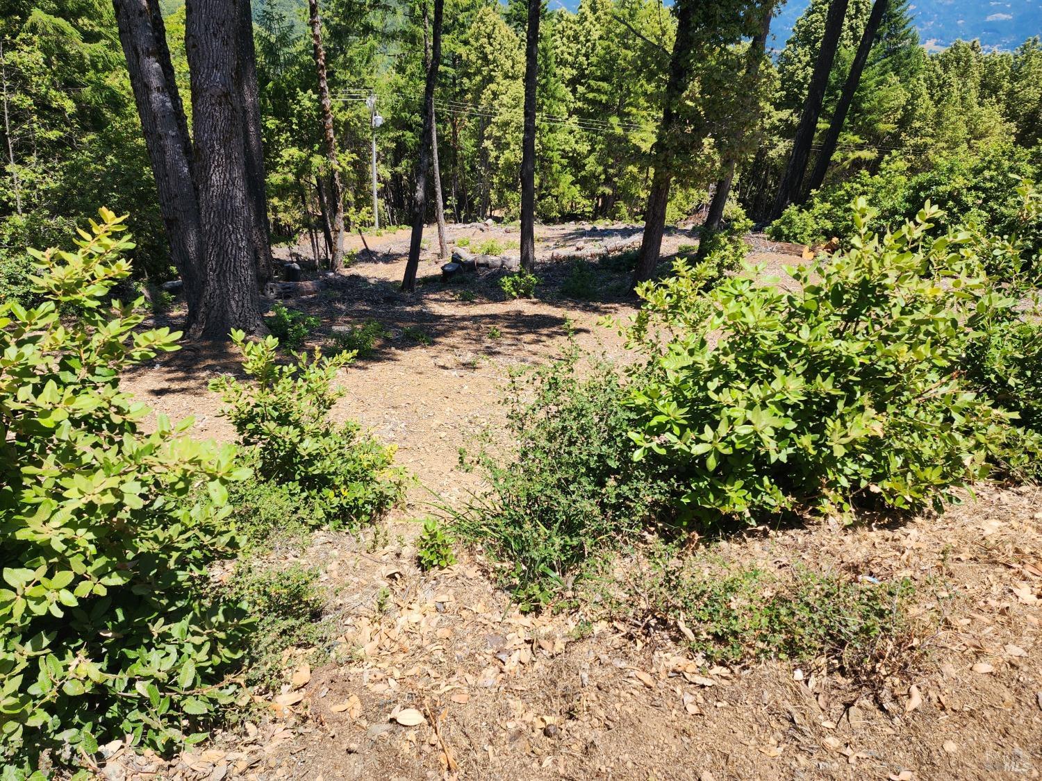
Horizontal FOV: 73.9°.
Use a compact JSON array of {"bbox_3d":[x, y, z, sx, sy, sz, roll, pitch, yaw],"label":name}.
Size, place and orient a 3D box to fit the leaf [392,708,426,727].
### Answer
[{"bbox_3d":[-0.325,0.955,2.020,0.090,0.020,0.052,1,21,0],"label":"leaf"}]

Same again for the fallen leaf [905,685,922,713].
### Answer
[{"bbox_3d":[1.179,0.926,2.080,0.045,0.022,0.085,16,26,34],"label":"fallen leaf"}]

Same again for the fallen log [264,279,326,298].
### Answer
[{"bbox_3d":[-3.320,-1.594,10.584,0.240,0.240,1.200,18,22,30],"label":"fallen log"}]

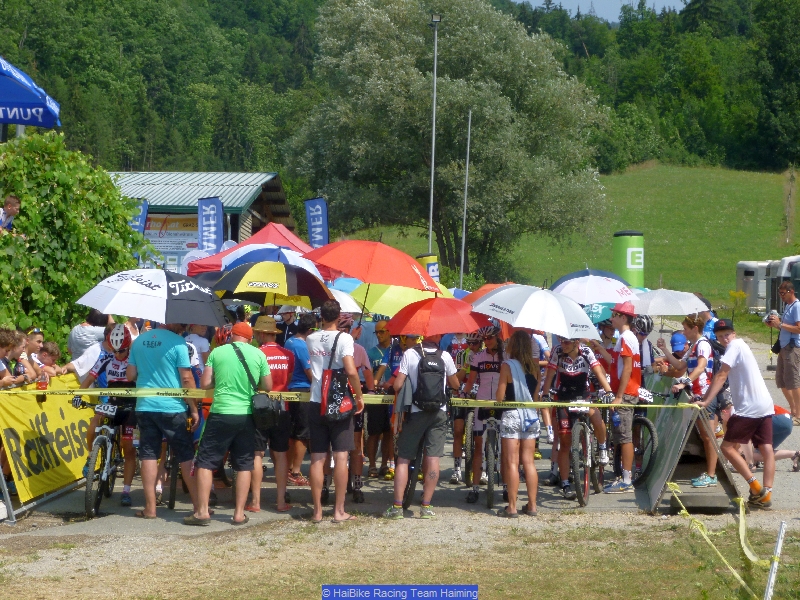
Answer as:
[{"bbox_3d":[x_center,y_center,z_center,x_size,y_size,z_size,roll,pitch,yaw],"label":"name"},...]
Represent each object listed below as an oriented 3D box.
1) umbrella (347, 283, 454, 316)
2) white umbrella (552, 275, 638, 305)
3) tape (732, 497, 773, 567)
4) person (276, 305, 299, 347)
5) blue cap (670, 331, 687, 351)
[{"bbox_3d":[0.028,-0.028,21.000,1.200,0.500,1.200,0,16,0],"label":"umbrella"},{"bbox_3d":[1.962,-0.106,18.600,0.930,0.250,0.930,5,7,0],"label":"white umbrella"},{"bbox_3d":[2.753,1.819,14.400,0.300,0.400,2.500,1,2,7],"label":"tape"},{"bbox_3d":[-1.340,0.872,22.267,0.500,1.660,0.400,1,2,18],"label":"person"},{"bbox_3d":[2.927,0.441,19.400,0.175,0.150,0.260,1,37,14],"label":"blue cap"}]

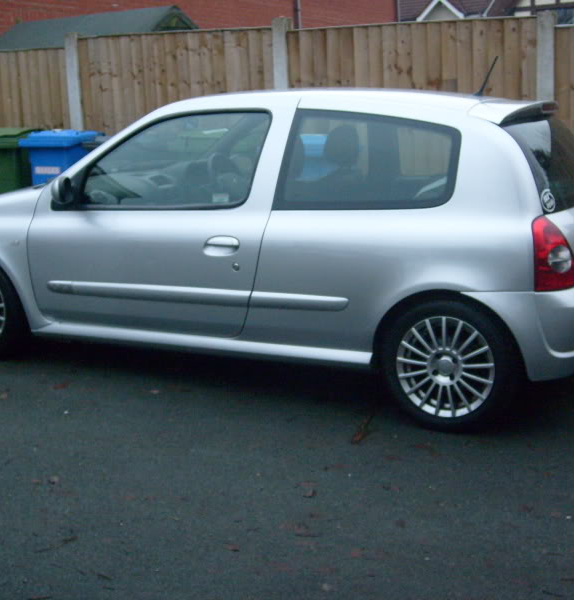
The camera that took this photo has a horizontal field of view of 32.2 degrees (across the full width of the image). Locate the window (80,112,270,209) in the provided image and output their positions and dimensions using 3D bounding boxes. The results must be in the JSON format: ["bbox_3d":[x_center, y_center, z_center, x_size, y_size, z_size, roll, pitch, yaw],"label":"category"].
[{"bbox_3d":[-0.524,-0.631,4.522,0.971,0.420,0.060,3,-8,27],"label":"window"}]

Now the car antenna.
[{"bbox_3d":[0.906,-1.010,4.503,0.025,0.200,0.025,35,23,17],"label":"car antenna"}]

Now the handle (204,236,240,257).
[{"bbox_3d":[-0.285,-0.233,4.332,0.183,0.090,0.050,6,12,26],"label":"handle"}]

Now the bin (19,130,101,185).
[{"bbox_3d":[-1.925,-0.925,8.620,0.510,1.060,0.600,2,11,18],"label":"bin"}]

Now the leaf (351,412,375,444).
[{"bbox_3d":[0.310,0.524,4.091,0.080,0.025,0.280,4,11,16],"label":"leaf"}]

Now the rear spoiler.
[{"bbox_3d":[1.071,-0.839,4.452,0.240,0.110,1.130,6,12,26],"label":"rear spoiler"}]

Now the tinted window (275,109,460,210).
[{"bbox_3d":[0.326,-0.583,4.115,0.773,0.447,0.050,4,-8,24],"label":"tinted window"}]

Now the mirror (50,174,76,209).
[{"bbox_3d":[-1.027,-0.504,4.595,0.090,0.145,0.180,4,11,18],"label":"mirror"}]

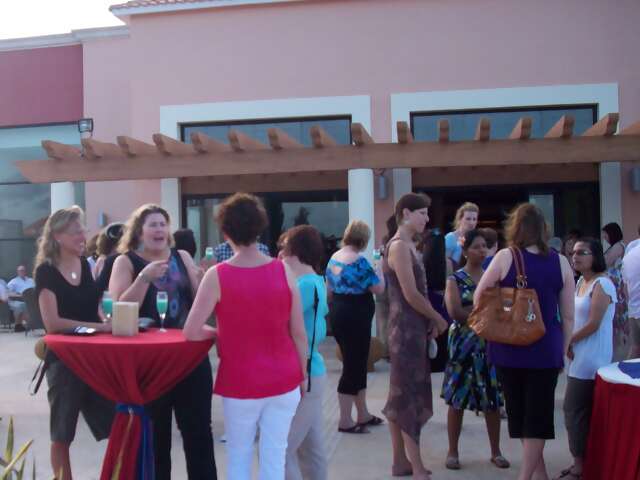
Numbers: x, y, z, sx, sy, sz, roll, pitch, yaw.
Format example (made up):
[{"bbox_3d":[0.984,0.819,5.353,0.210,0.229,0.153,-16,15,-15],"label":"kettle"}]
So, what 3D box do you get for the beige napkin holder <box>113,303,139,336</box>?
[{"bbox_3d":[-0.844,0.346,2.970,0.107,0.136,0.090,-1,0,-12],"label":"beige napkin holder"}]

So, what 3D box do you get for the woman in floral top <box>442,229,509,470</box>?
[{"bbox_3d":[1.032,0.705,4.579,0.470,1.590,0.370,-1,-1,-25],"label":"woman in floral top"}]

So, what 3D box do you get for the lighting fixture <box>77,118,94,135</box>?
[{"bbox_3d":[-3.010,-1.460,8.800,0.200,0.200,0.150,-1,-1,3],"label":"lighting fixture"}]

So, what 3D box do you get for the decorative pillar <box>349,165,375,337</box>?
[{"bbox_3d":[0.530,0.278,8.388,0.310,2.300,0.310,-1,-1,10],"label":"decorative pillar"}]

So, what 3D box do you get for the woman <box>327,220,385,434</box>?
[{"bbox_3d":[0.282,0.679,5.567,0.470,1.690,0.380,-1,-1,33],"label":"woman"}]

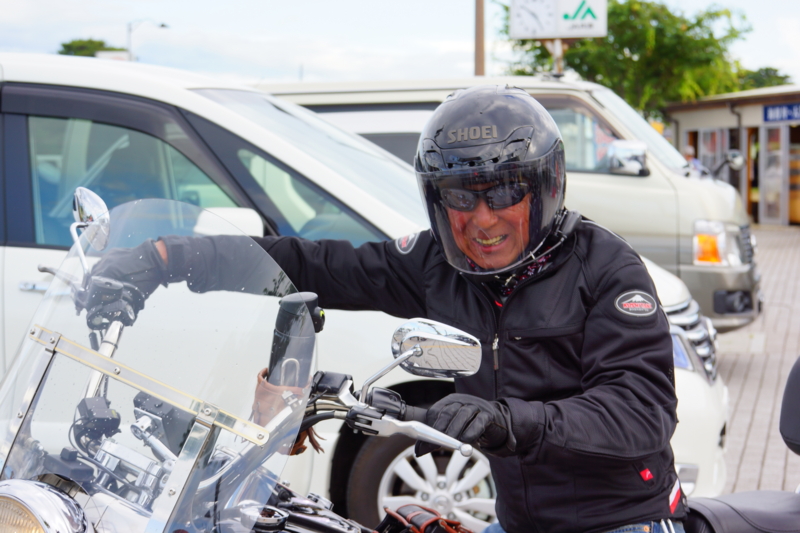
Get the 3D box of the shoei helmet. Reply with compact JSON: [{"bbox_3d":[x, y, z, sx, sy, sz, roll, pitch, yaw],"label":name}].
[{"bbox_3d":[0.143,-0.139,2.450,0.255,0.280,0.330,-6,7,15],"label":"shoei helmet"}]

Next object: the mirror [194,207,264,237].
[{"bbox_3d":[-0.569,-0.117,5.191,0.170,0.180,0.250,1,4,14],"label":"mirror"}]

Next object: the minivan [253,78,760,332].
[{"bbox_3d":[0.139,-0.291,10.961,4.690,1.980,1.690,1,4,16],"label":"minivan"}]

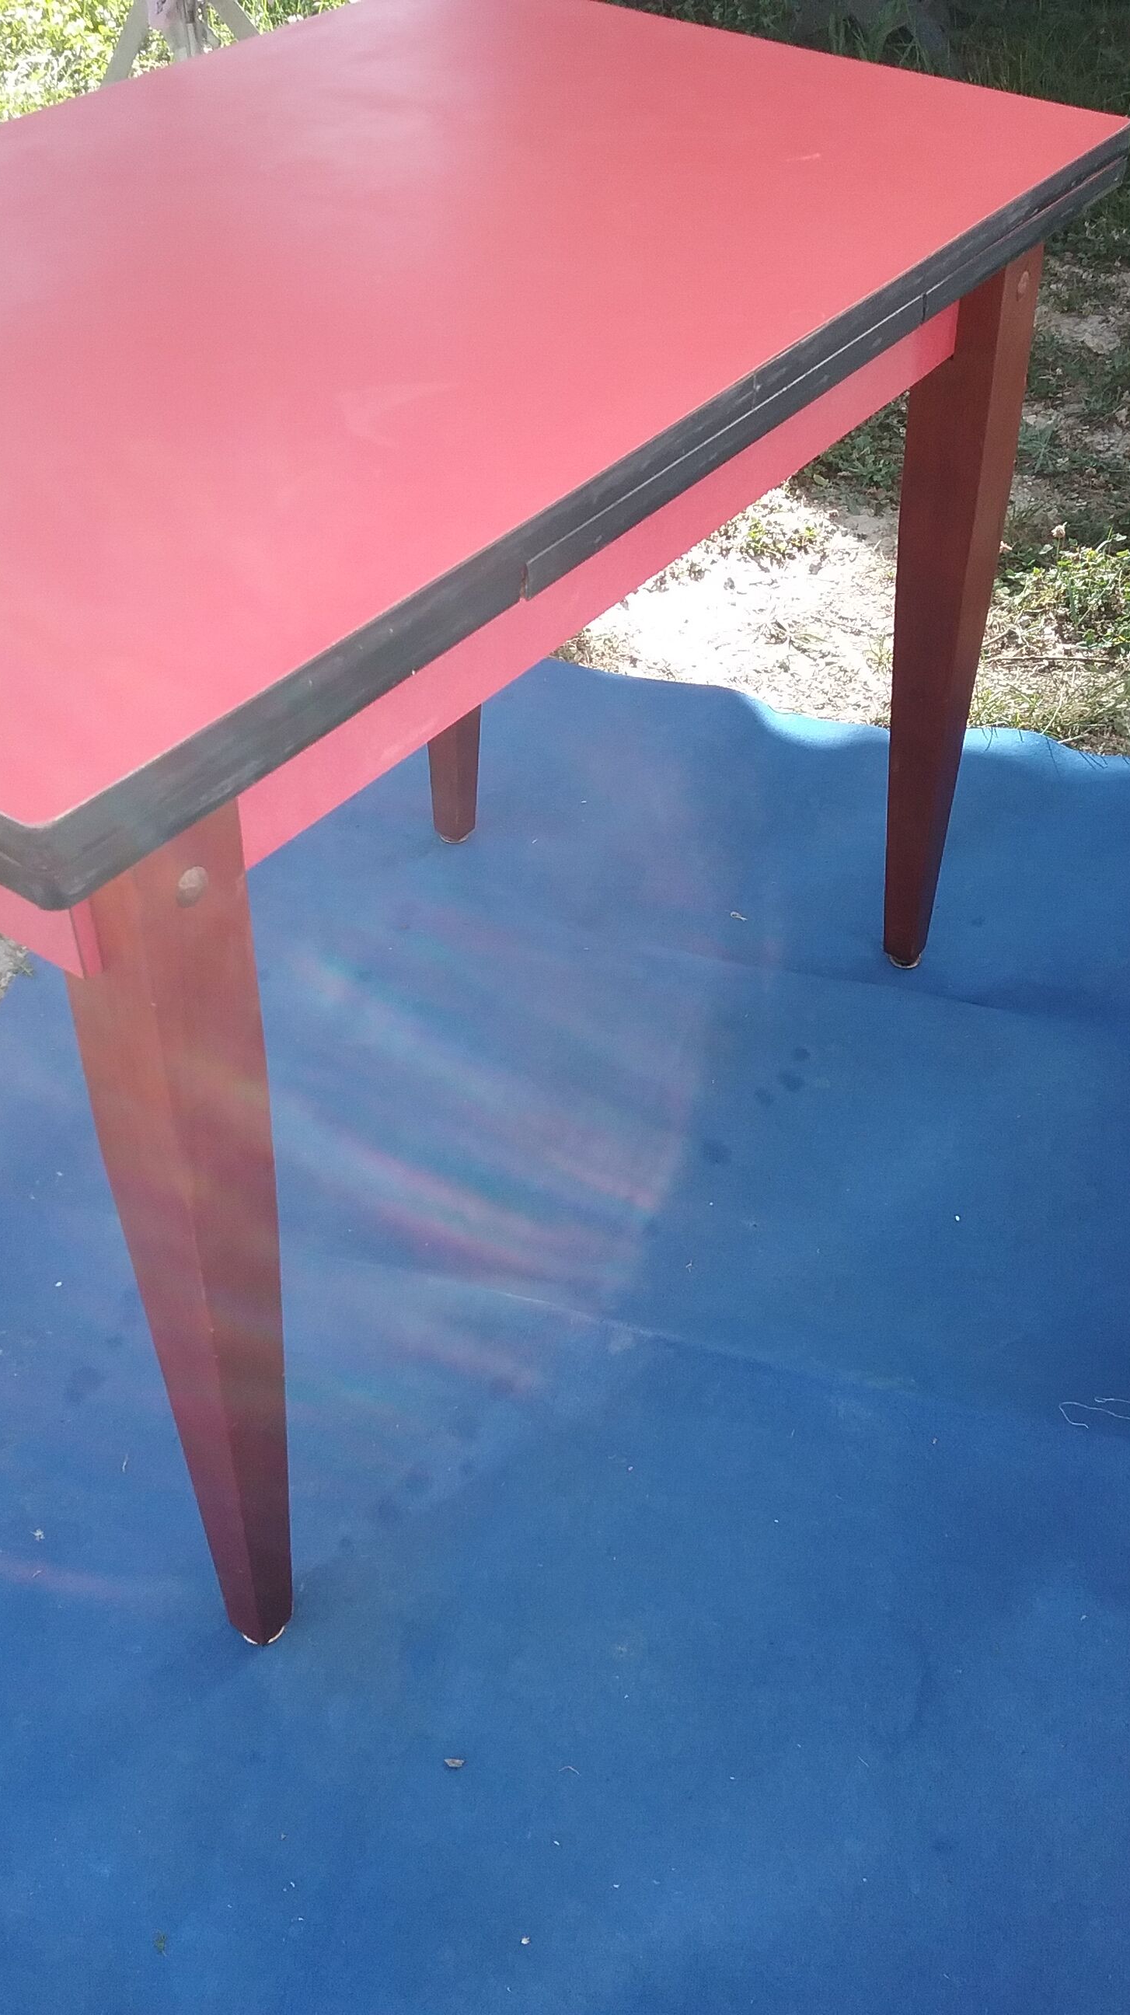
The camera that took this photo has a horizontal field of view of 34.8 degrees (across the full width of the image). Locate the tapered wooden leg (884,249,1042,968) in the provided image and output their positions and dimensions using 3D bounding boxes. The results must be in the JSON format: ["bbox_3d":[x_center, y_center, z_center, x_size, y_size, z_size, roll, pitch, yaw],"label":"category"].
[{"bbox_3d":[0.313,-0.302,1.502,0.071,0.724,0.071,26,52,26],"label":"tapered wooden leg"}]

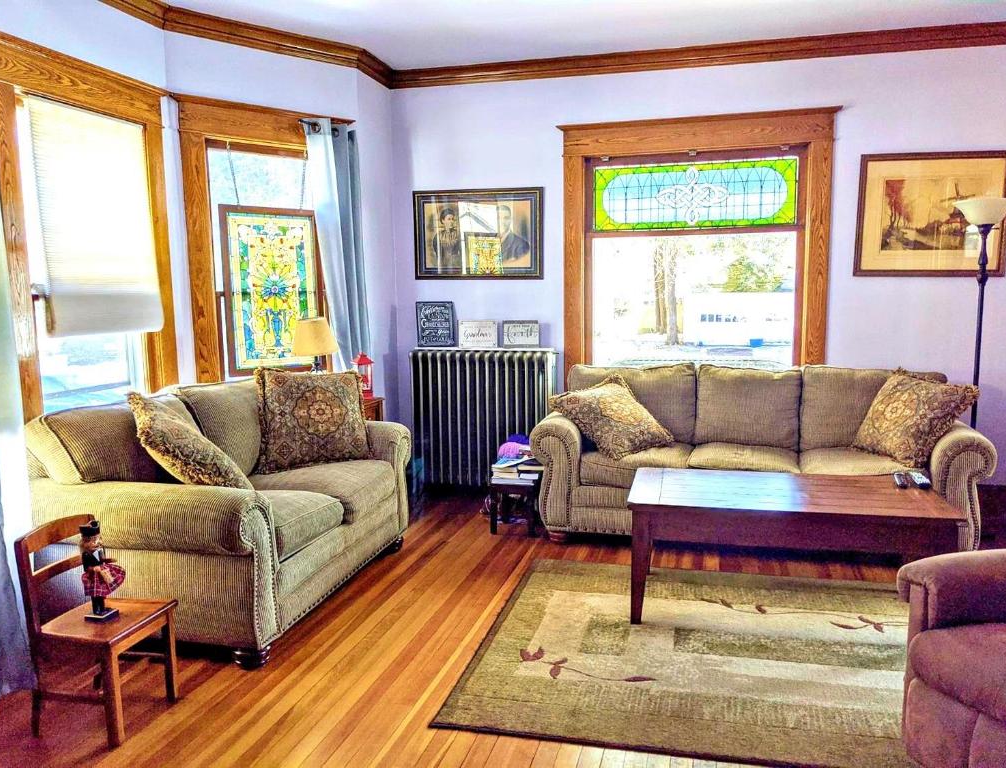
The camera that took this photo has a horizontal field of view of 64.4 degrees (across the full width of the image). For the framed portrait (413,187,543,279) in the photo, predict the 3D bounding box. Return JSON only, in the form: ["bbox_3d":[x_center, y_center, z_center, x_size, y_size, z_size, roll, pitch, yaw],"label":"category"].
[{"bbox_3d":[-0.170,-0.967,5.171,0.885,0.580,0.035,2,8,16],"label":"framed portrait"}]

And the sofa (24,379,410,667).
[{"bbox_3d":[-1.113,0.473,3.654,0.900,0.940,1.590,1,8,15],"label":"sofa"}]

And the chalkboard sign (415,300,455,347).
[{"bbox_3d":[-0.432,-0.385,5.184,0.255,0.293,0.025,2,0,16],"label":"chalkboard sign"}]

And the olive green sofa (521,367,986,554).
[{"bbox_3d":[1.342,0.375,4.424,2.210,0.890,0.940,1,8,14],"label":"olive green sofa"}]

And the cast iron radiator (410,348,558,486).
[{"bbox_3d":[-0.128,0.257,5.138,0.920,0.965,0.230,2,8,16],"label":"cast iron radiator"}]

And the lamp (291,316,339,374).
[{"bbox_3d":[-1.047,-0.146,4.501,0.250,0.440,0.250,1,8,15],"label":"lamp"}]

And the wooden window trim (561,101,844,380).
[{"bbox_3d":[1.135,-0.740,4.819,1.630,1.680,0.110,1,8,15],"label":"wooden window trim"}]

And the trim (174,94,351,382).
[{"bbox_3d":[-1.238,-0.661,4.445,1.040,1.680,0.110,-8,10,-43],"label":"trim"}]

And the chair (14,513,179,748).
[{"bbox_3d":[-1.284,0.770,2.553,0.350,0.635,0.320,1,8,15],"label":"chair"}]

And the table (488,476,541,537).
[{"bbox_3d":[0.101,0.670,4.520,0.290,0.310,0.310,2,8,16],"label":"table"}]

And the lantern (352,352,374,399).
[{"bbox_3d":[-0.807,-0.042,4.659,0.110,0.275,0.110,-5,9,-28],"label":"lantern"}]

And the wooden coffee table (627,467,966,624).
[{"bbox_3d":[1.154,0.690,3.338,1.210,0.510,0.640,1,8,14],"label":"wooden coffee table"}]

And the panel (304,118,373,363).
[{"bbox_3d":[-0.929,-0.348,4.673,0.360,2.270,0.130,-8,11,-43],"label":"panel"}]

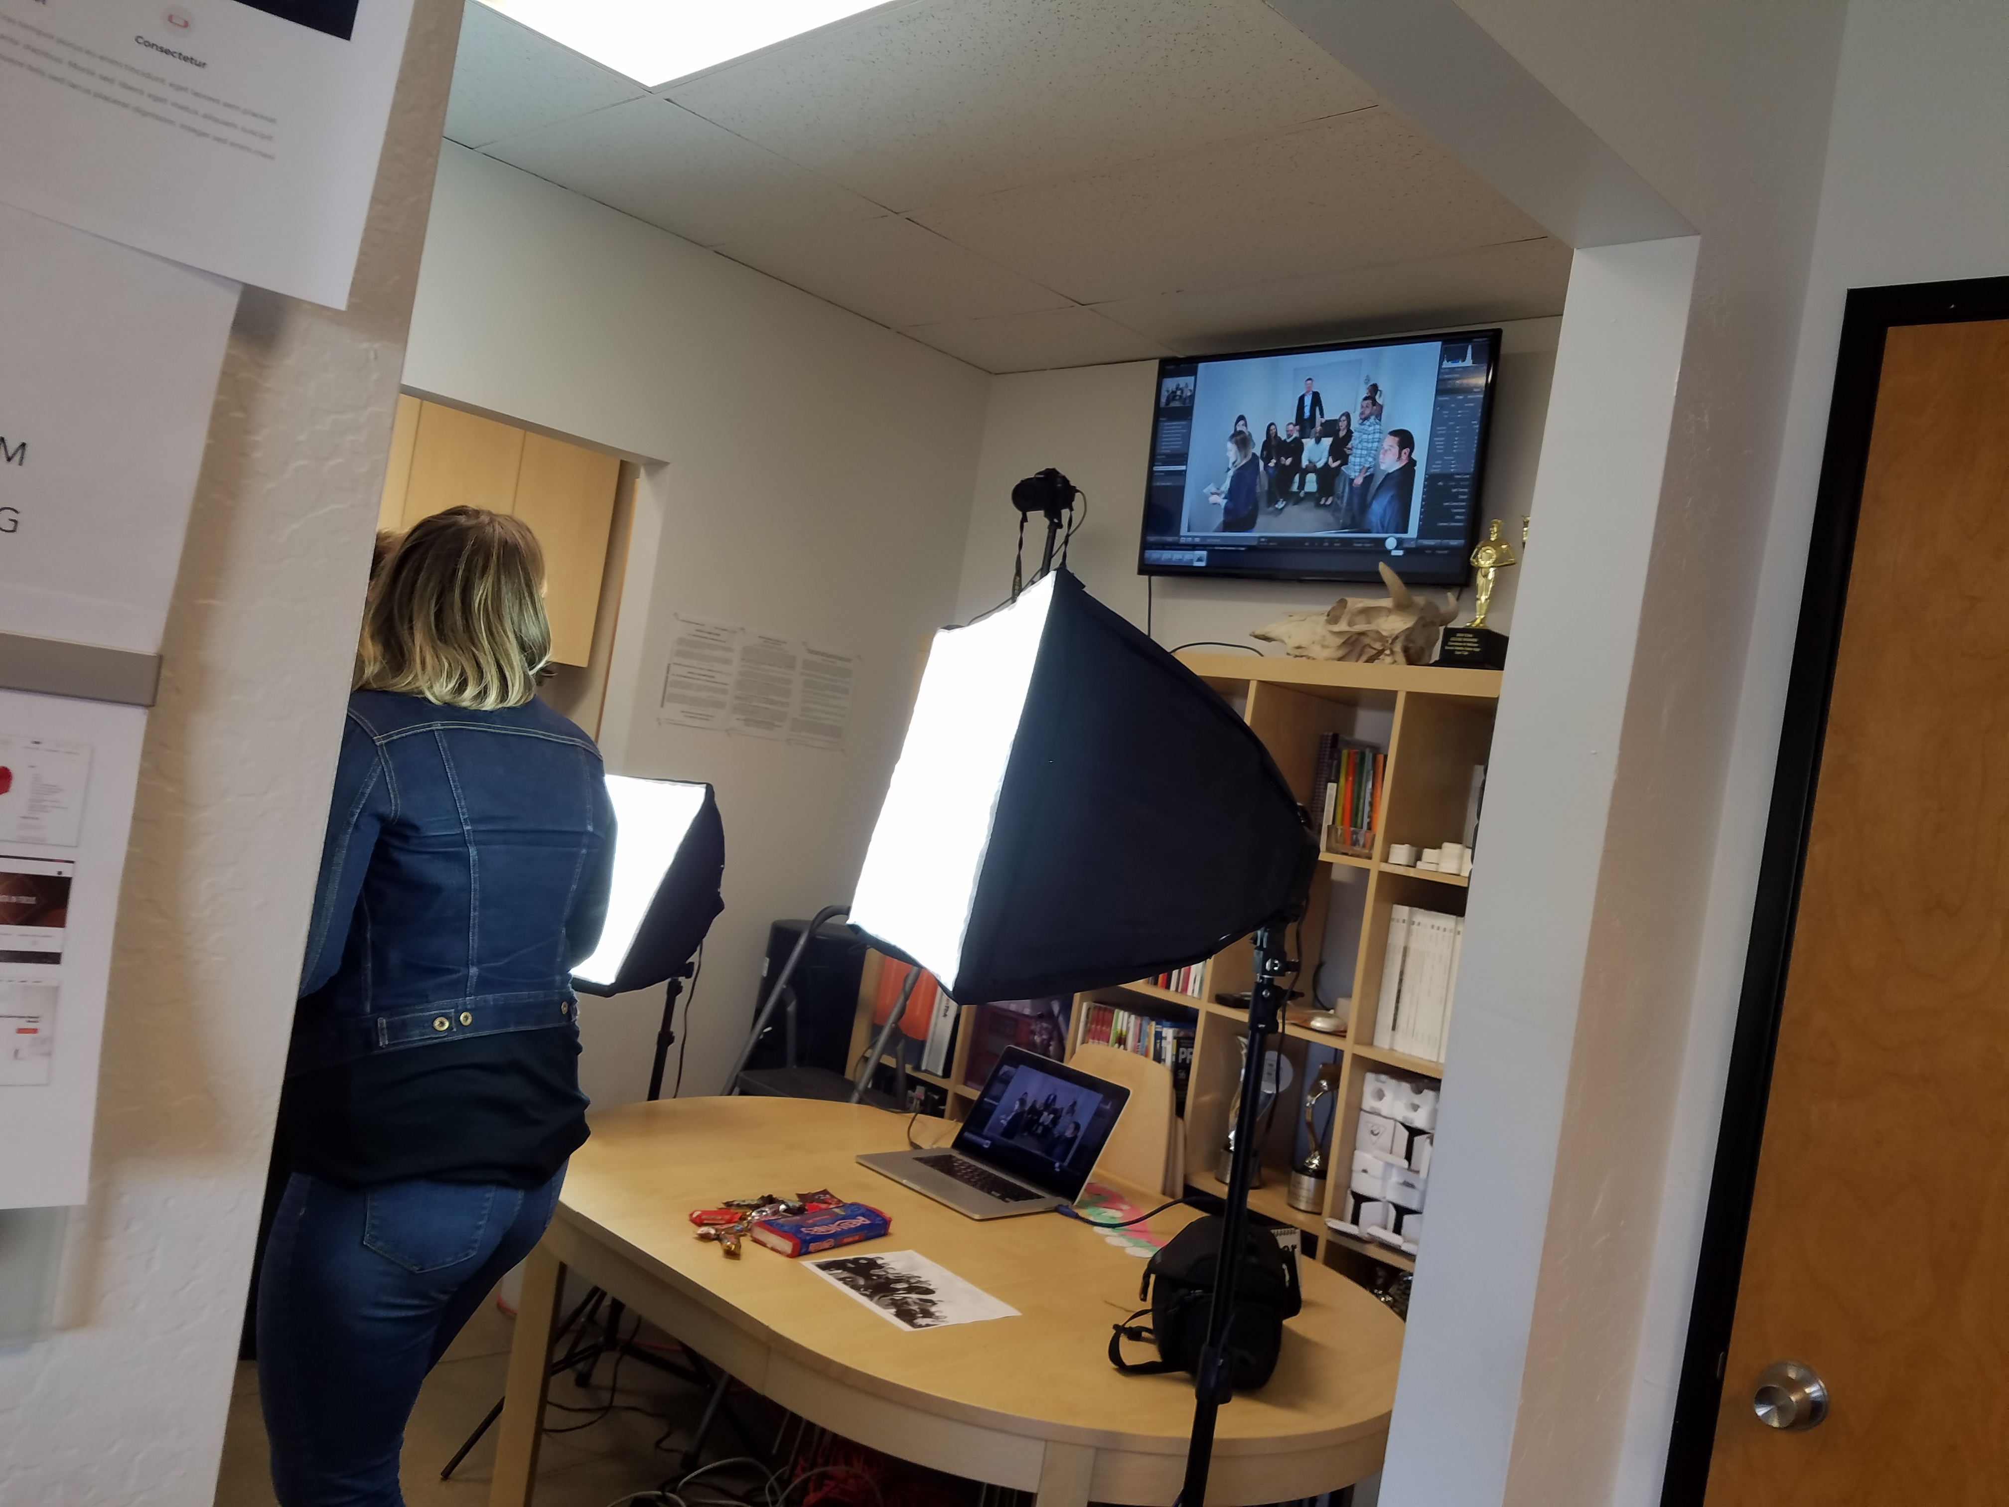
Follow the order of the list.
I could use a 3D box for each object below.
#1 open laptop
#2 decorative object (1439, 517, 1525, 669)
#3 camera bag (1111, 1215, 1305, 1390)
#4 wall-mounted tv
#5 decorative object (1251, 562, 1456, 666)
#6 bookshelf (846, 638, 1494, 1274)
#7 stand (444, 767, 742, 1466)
[{"bbox_3d":[-0.020,0.731,2.972,0.370,0.230,0.359,9,0,-44],"label":"open laptop"},{"bbox_3d":[0.940,-0.302,2.952,0.120,0.305,0.120,8,0,44],"label":"decorative object"},{"bbox_3d":[0.309,0.791,2.225,0.230,0.195,0.175,9,0,-13],"label":"camera bag"},{"bbox_3d":[0.710,-0.676,3.537,0.915,0.545,0.056,8,3,44],"label":"wall-mounted tv"},{"bbox_3d":[0.709,-0.288,3.200,0.450,0.210,0.270,8,0,44],"label":"decorative object"},{"bbox_3d":[0.407,0.709,3.434,1.850,1.850,0.390,8,0,44],"label":"bookshelf"},{"bbox_3d":[-0.824,0.737,3.227,0.620,1.420,0.630,9,0,-40],"label":"stand"}]

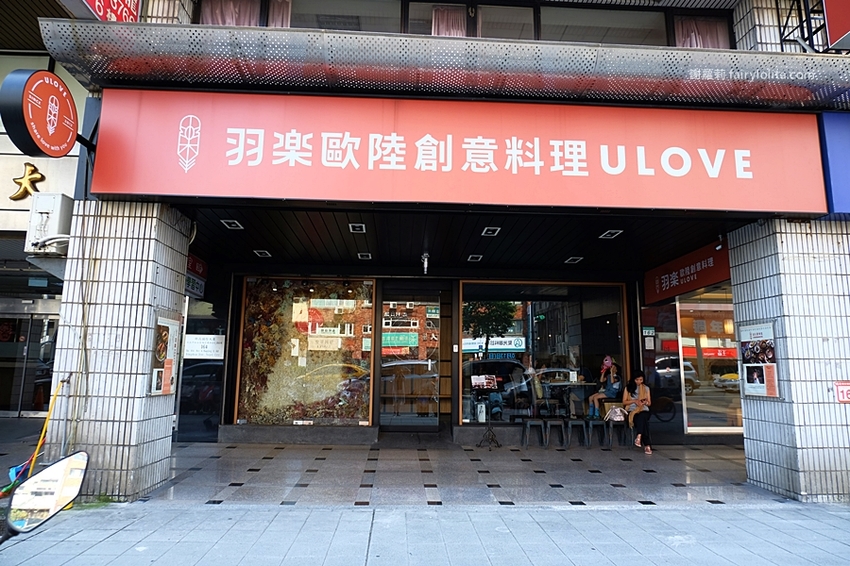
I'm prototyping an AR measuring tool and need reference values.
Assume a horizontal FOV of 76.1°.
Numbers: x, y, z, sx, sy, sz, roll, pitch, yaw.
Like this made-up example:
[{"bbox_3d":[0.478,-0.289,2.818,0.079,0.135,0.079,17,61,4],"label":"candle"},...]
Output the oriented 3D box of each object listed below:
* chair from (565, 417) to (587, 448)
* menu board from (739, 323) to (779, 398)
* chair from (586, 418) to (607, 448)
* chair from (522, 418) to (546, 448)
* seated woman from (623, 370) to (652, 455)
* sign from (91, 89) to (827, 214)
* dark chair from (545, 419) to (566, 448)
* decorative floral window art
[{"bbox_3d":[2.496,2.507,9.007,0.330,0.450,0.330,1,-9,-2],"label":"chair"},{"bbox_3d":[4.016,0.931,6.527,0.030,0.855,0.620,1,-9,-3],"label":"menu board"},{"bbox_3d":[2.824,2.513,9.020,0.330,0.450,0.330,1,-9,-2],"label":"chair"},{"bbox_3d":[1.798,2.492,8.977,0.330,0.450,0.330,1,-9,-2],"label":"chair"},{"bbox_3d":[3.531,2.109,8.966,0.480,1.280,0.620,1,-9,-2],"label":"seated woman"},{"bbox_3d":[0.498,-1.440,6.139,8.060,1.200,0.240,1,-9,-2],"label":"sign"},{"bbox_3d":[2.135,2.499,8.991,0.330,0.450,0.330,1,-9,-2],"label":"dark chair"},{"bbox_3d":[-2.004,1.152,9.224,2.220,2.430,0.080,1,-9,-2],"label":"decorative floral window art"}]

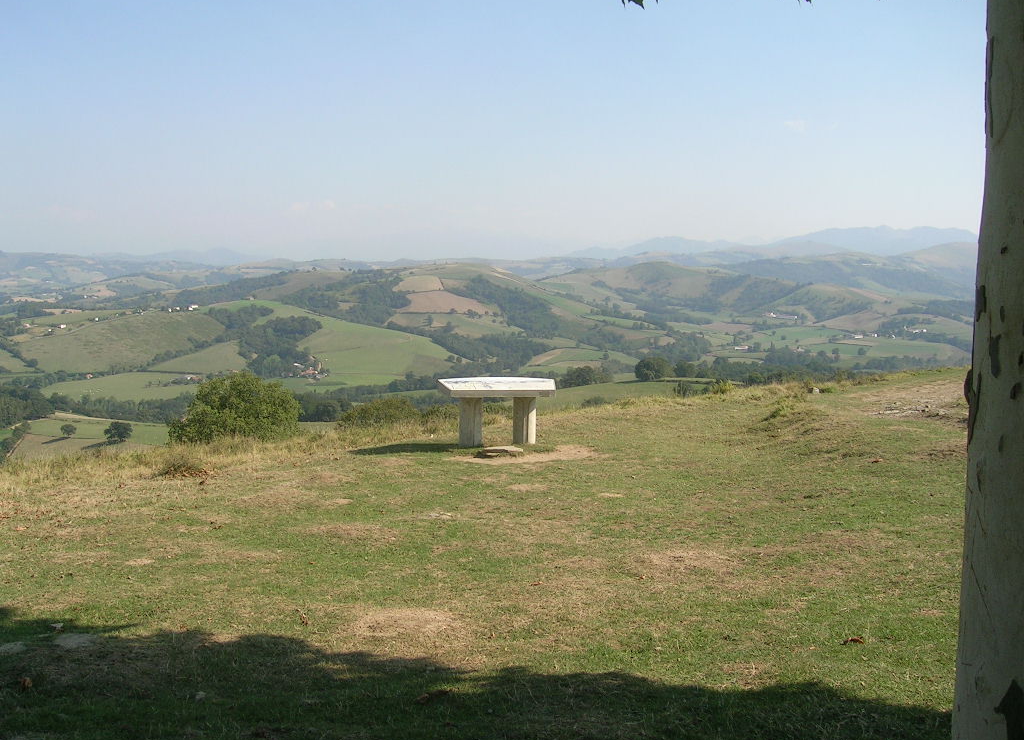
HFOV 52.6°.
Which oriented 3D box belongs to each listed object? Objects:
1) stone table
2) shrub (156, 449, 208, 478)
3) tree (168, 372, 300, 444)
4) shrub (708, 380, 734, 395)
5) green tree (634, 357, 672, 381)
[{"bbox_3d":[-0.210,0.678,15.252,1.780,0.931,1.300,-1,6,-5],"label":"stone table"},{"bbox_3d":[-4.118,1.165,12.900,0.648,0.350,0.550,0,6,0],"label":"shrub"},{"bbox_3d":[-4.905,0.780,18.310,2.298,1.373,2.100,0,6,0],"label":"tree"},{"bbox_3d":[5.058,0.423,25.000,0.628,0.338,0.550,0,6,0],"label":"shrub"},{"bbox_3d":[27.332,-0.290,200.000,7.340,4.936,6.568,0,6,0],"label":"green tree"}]

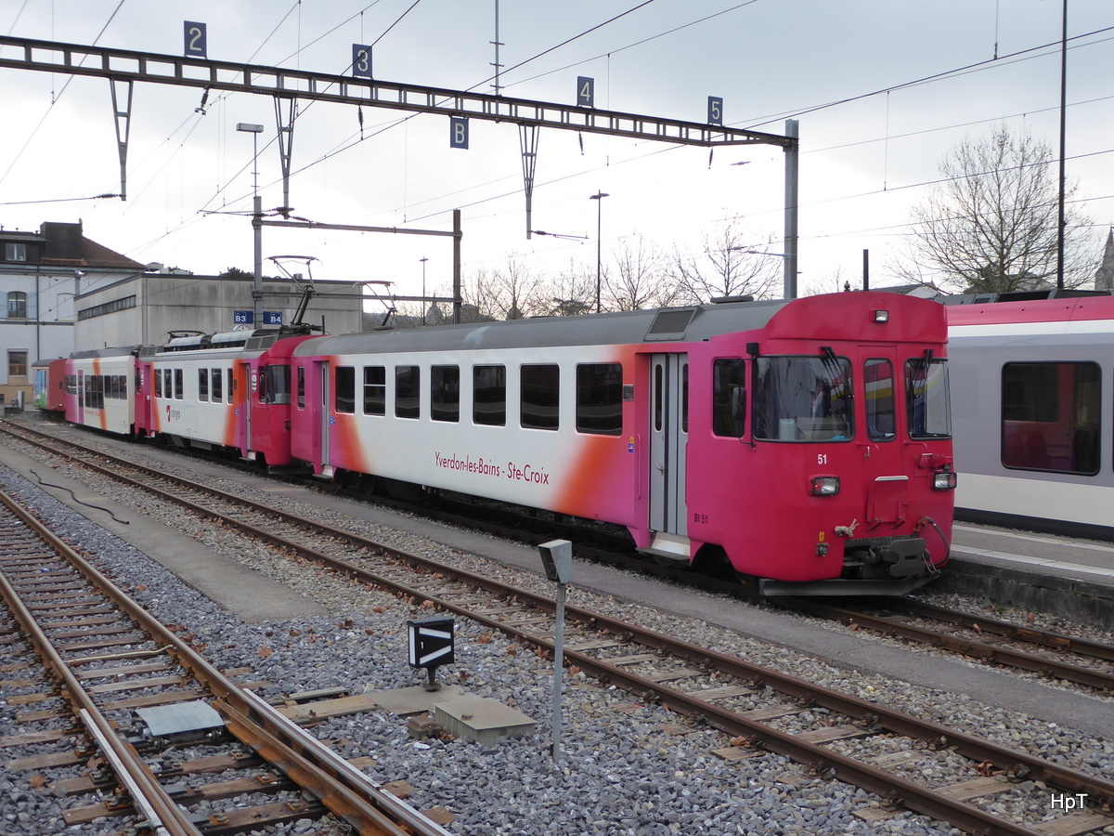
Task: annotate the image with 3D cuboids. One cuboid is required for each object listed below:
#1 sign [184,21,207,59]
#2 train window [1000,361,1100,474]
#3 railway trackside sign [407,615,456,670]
[{"bbox_3d":[-7.175,-7.486,24.854,0.430,0.670,0.040,-1,2,-29],"label":"sign"},{"bbox_3d":[6.562,-0.016,16.704,0.060,1.450,1.570,-1,2,-29],"label":"train window"},{"bbox_3d":[-1.020,1.826,10.254,0.350,0.375,0.175,-1,2,-29],"label":"railway trackside sign"}]

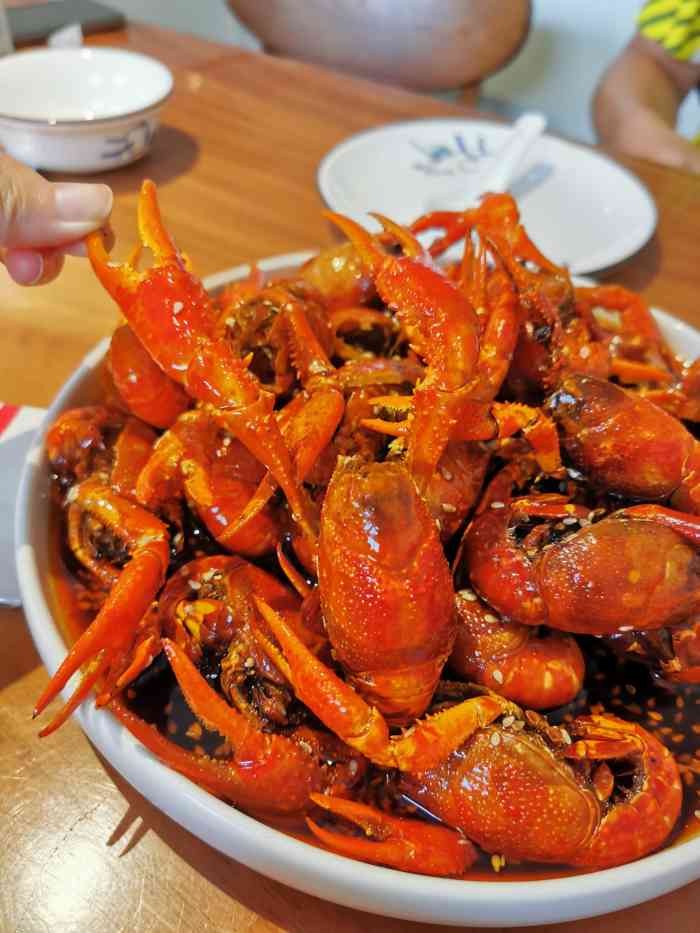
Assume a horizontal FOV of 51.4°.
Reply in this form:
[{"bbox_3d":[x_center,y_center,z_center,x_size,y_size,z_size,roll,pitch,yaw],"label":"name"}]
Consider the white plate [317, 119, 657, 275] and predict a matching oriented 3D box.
[{"bbox_3d":[0.081,-0.160,0.445,0.202,0.023,0.202,2,47,-3],"label":"white plate"}]

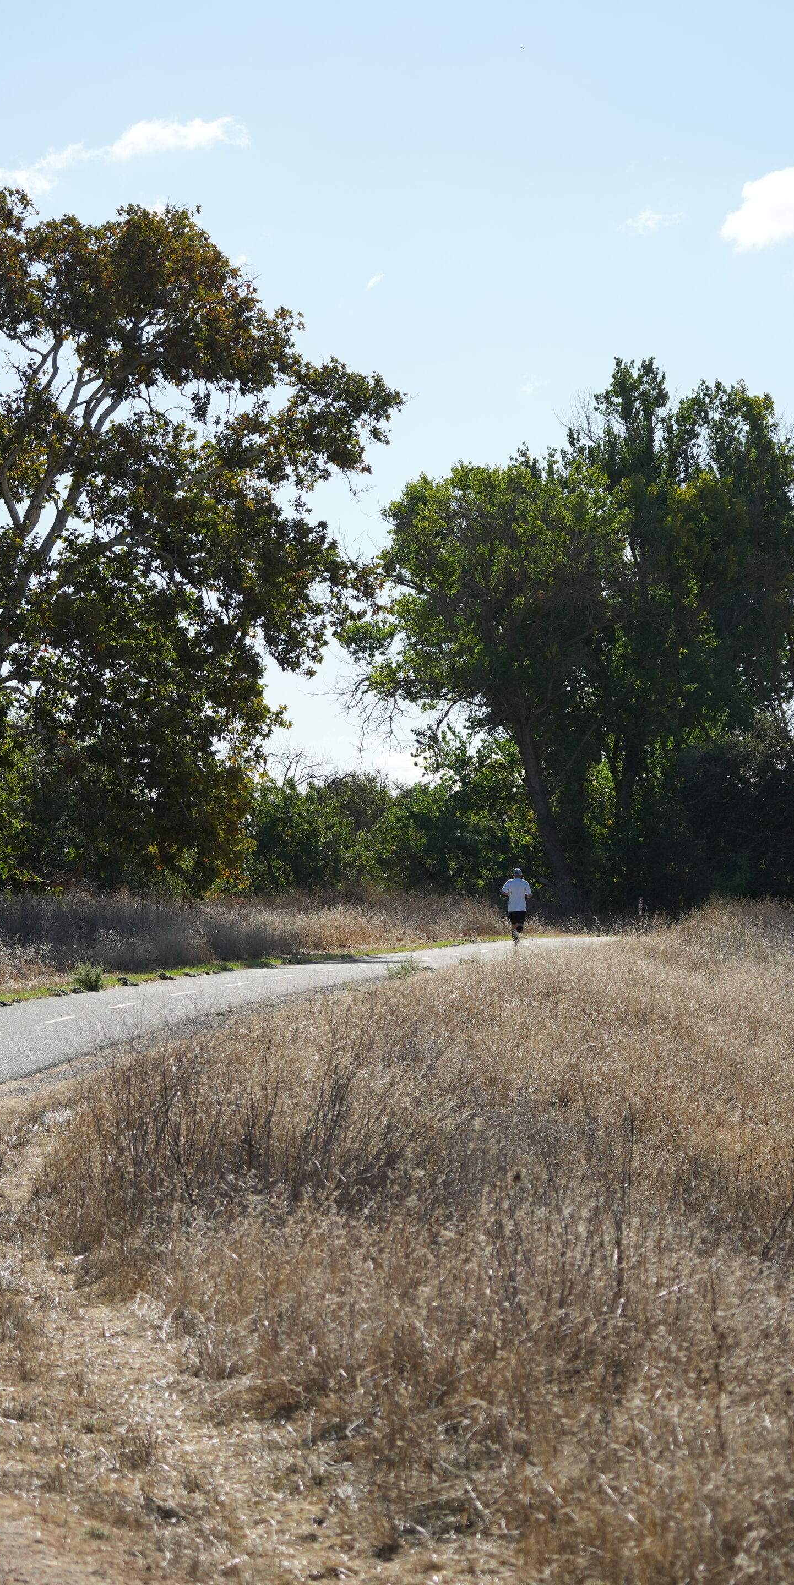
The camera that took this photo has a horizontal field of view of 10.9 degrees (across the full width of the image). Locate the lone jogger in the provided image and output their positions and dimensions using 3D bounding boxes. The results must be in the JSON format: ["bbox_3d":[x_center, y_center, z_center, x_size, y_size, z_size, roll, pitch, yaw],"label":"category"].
[{"bbox_3d":[2.560,2.460,89.000,0.620,1.690,0.620,0,-1,11],"label":"lone jogger"}]

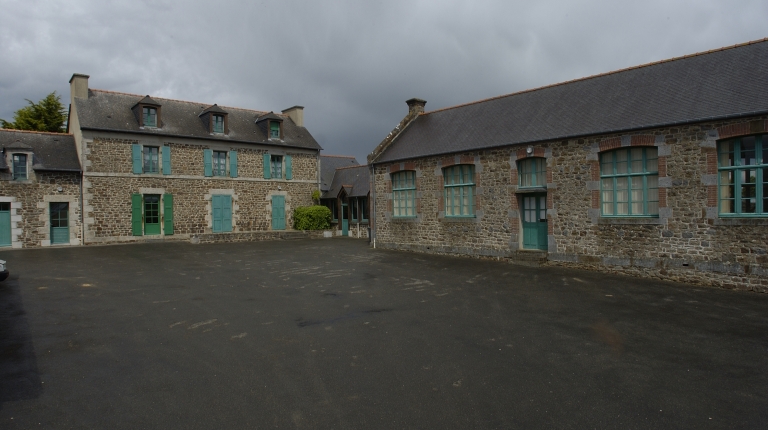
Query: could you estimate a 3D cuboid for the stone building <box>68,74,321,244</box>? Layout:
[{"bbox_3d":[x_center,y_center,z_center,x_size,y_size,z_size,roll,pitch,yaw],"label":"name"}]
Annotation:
[{"bbox_3d":[-12.754,-3.362,31.171,14.850,10.050,8.000,-1,1,-40],"label":"stone building"}]

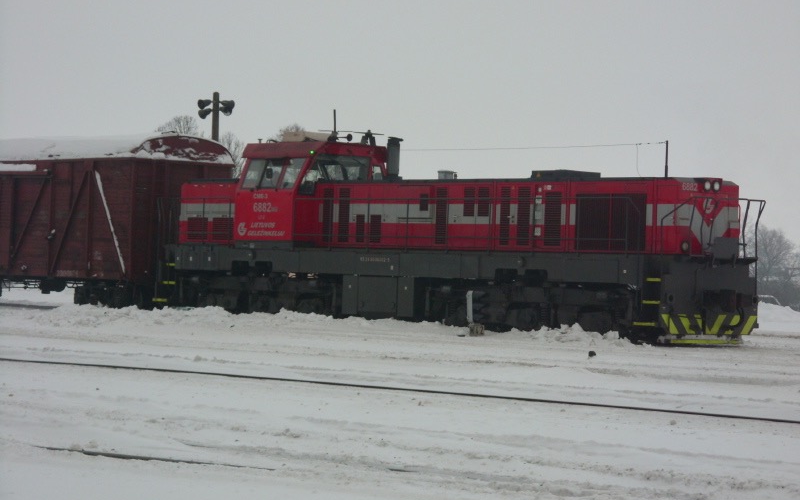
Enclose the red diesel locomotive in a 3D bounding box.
[{"bbox_3d":[0.795,-0.425,57.046,3.050,4.500,16.900,2,0,-41],"label":"red diesel locomotive"}]

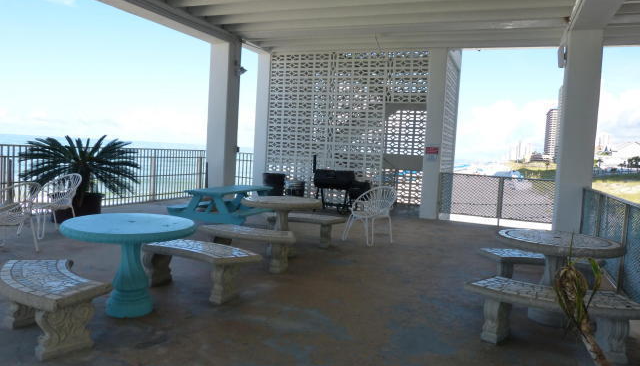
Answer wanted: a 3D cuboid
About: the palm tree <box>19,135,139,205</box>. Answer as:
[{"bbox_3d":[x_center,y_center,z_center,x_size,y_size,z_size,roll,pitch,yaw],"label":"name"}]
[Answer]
[{"bbox_3d":[-4.213,-0.152,8.123,1.950,1.340,1.950,1,4,-30],"label":"palm tree"}]

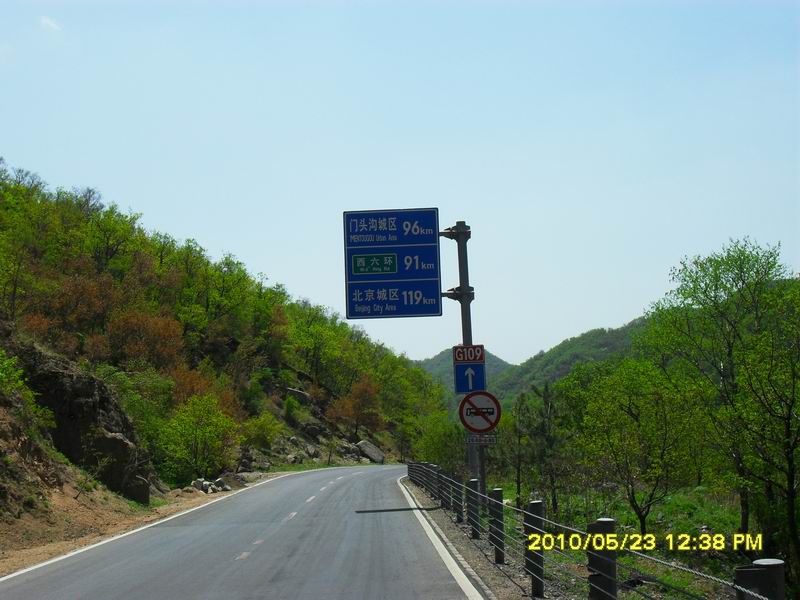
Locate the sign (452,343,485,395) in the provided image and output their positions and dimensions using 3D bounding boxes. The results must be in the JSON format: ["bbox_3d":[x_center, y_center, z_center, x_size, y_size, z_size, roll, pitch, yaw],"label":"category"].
[{"bbox_3d":[2.016,1.993,32.533,0.882,1.347,0.060,-2,-7,-2],"label":"sign"}]

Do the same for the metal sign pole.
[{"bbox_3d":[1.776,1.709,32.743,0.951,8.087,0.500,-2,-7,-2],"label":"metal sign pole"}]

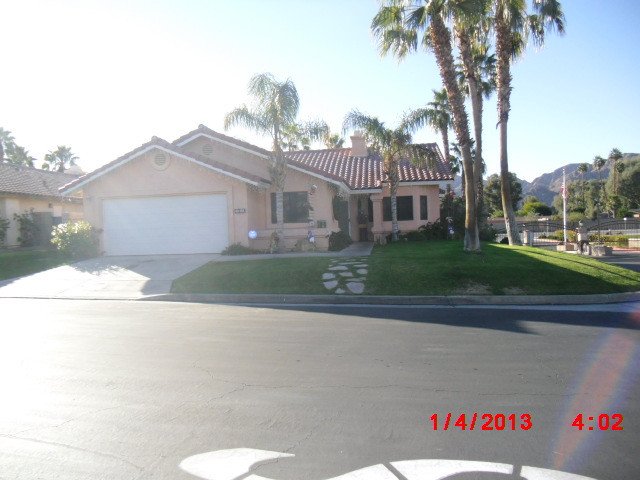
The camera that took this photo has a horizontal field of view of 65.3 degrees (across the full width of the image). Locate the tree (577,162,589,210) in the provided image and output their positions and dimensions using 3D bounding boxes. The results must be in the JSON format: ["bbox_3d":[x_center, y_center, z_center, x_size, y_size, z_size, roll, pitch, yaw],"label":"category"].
[{"bbox_3d":[43.717,-7.325,83.137,2.100,11.130,2.100,-2,1,9],"label":"tree"}]

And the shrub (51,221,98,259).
[{"bbox_3d":[-8.835,0.006,18.039,1.600,1.380,1.450,-2,1,9],"label":"shrub"}]

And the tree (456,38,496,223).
[{"bbox_3d":[9.512,-6.110,30.147,2.500,12.008,2.500,-2,1,9],"label":"tree"}]

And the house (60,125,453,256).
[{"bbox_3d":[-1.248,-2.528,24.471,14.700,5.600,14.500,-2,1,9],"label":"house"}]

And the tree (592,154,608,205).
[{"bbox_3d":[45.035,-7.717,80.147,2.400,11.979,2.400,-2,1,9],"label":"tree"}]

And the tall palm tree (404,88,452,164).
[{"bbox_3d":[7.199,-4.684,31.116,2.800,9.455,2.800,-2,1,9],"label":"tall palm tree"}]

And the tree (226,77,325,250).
[{"bbox_3d":[-1.611,-2.746,17.678,3.200,6.325,3.200,-2,1,9],"label":"tree"}]

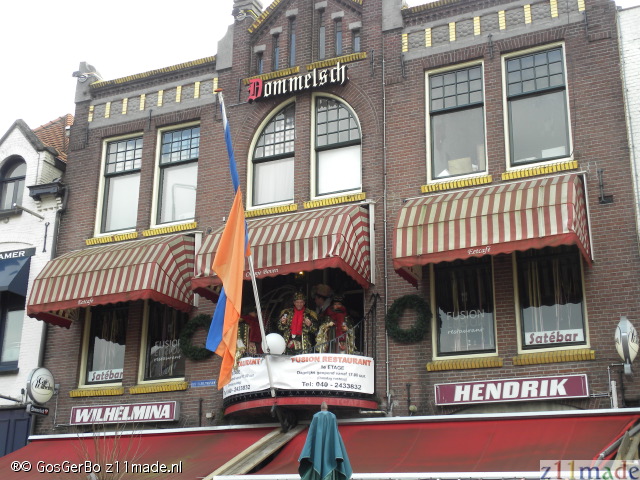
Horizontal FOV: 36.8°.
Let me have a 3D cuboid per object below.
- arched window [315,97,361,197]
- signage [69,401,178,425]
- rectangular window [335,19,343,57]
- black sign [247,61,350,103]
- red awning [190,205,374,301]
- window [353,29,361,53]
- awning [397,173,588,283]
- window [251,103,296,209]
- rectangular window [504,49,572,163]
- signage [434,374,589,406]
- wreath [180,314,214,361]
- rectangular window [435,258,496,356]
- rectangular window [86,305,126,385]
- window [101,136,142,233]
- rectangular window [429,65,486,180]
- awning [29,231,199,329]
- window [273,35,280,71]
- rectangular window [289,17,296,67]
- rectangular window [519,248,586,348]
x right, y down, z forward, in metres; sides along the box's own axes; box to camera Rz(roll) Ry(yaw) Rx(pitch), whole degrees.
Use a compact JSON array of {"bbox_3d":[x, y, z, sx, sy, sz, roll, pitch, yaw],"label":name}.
[{"bbox_3d":[0.346,-1.843,18.388,1.039,2.217,0.150,-8,-21,24],"label":"arched window"},{"bbox_3d":[-3.717,3.365,18.370,2.415,0.342,0.170,-8,-21,24],"label":"signage"},{"bbox_3d":[0.391,-4.114,19.540,0.164,0.868,0.100,-8,-21,24],"label":"rectangular window"},{"bbox_3d":[-0.415,-2.968,18.060,2.100,0.520,0.160,-8,-21,23],"label":"black sign"},{"bbox_3d":[-0.657,0.089,16.495,2.800,1.570,1.250,-8,-21,23],"label":"red awning"},{"bbox_3d":[0.739,-3.901,18.884,0.190,0.551,0.140,-8,-21,24],"label":"window"},{"bbox_3d":[2.812,-0.339,15.851,2.967,1.648,1.140,-8,-21,24],"label":"awning"},{"bbox_3d":[-0.920,-1.754,19.464,1.010,2.250,0.120,-8,-21,24],"label":"window"},{"bbox_3d":[3.625,-2.238,16.085,1.020,2.080,0.130,-8,-21,23],"label":"rectangular window"},{"bbox_3d":[2.893,2.293,14.605,2.340,0.325,0.140,-8,-21,23],"label":"signage"},{"bbox_3d":[-2.261,1.856,18.189,0.851,0.869,0.160,-8,-21,24],"label":"wreath"},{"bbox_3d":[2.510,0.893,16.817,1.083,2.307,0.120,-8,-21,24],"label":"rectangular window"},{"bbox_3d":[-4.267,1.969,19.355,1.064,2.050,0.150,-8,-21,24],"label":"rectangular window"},{"bbox_3d":[-3.985,-1.128,19.390,0.980,2.040,0.130,-8,-21,23],"label":"window"},{"bbox_3d":[2.559,-2.197,17.873,1.099,2.220,0.120,-8,-21,24],"label":"rectangular window"},{"bbox_3d":[-4.145,0.663,19.267,3.085,1.713,1.286,-8,-21,24],"label":"awning"},{"bbox_3d":[-0.858,-3.655,18.755,0.190,0.820,0.120,-8,-21,23],"label":"window"},{"bbox_3d":[-0.562,-4.120,20.021,0.172,1.186,0.100,-8,-21,24],"label":"rectangular window"},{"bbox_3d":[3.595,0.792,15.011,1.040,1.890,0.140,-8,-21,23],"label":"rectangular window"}]

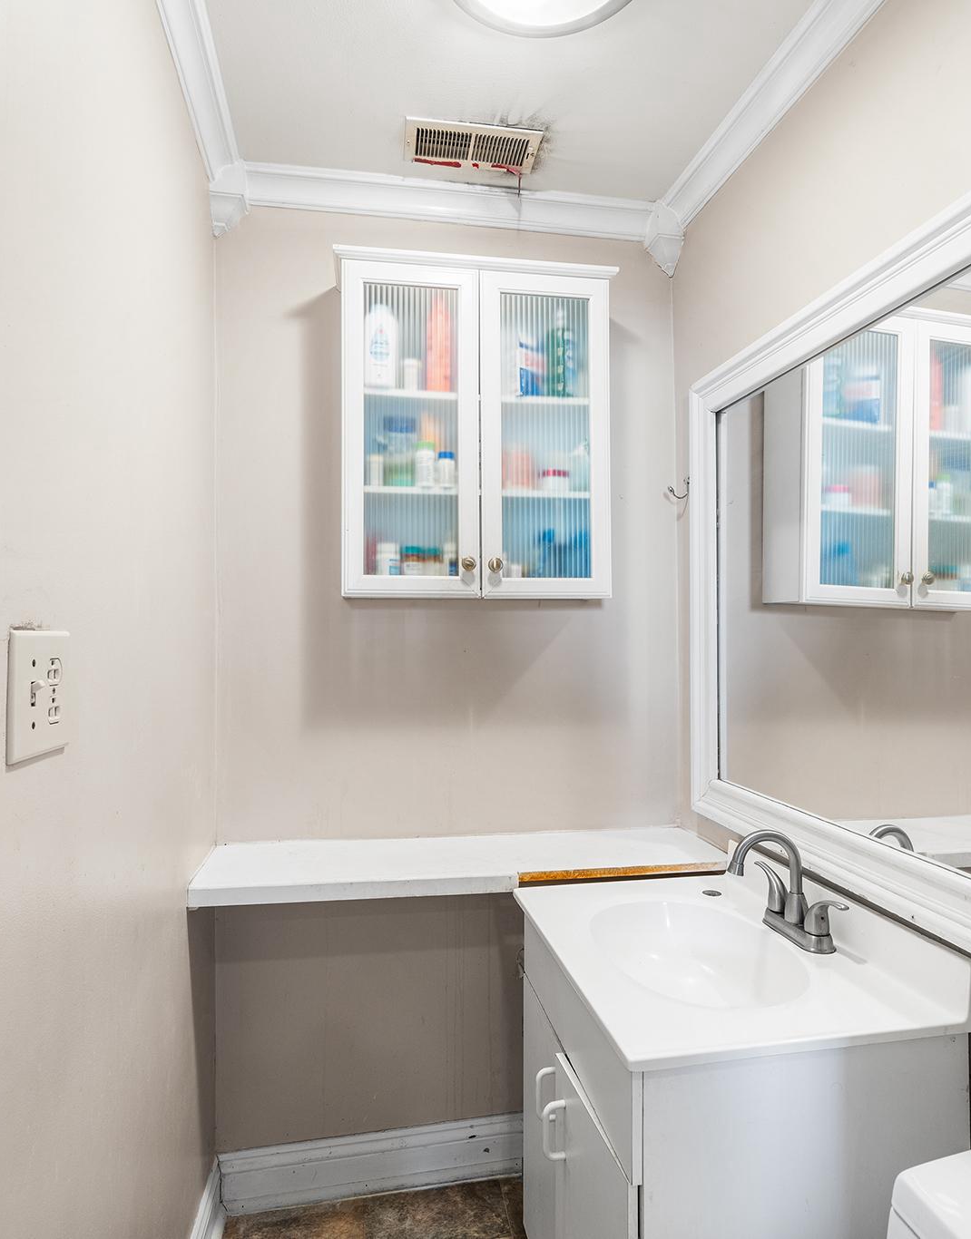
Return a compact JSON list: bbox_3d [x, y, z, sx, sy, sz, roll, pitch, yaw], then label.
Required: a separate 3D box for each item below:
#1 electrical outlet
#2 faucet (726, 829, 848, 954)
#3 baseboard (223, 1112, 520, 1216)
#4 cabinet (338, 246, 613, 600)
[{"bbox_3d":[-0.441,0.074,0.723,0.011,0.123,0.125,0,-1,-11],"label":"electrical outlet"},{"bbox_3d":[0.497,0.463,1.258,0.156,0.190,0.222,0,-1,-11],"label":"faucet"},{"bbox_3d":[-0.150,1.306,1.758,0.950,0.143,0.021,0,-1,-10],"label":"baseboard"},{"bbox_3d":[-0.026,-0.440,1.738,0.645,0.781,0.187,0,-1,-10],"label":"cabinet"}]

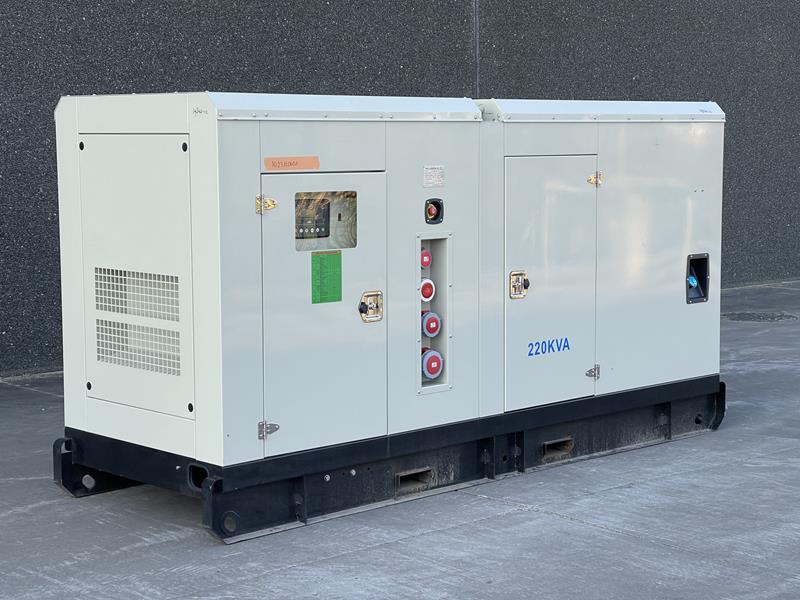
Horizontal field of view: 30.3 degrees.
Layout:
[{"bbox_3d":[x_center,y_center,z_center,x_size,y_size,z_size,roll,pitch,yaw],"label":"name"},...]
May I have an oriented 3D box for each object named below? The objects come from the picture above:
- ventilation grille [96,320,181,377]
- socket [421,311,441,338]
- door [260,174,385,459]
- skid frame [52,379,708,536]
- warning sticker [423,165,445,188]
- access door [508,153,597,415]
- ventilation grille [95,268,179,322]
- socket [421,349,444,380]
[{"bbox_3d":[-1.043,0.186,5.902,0.020,0.175,0.596,-6,9,-43],"label":"ventilation grille"},{"bbox_3d":[0.103,0.098,6.280,0.113,0.121,0.088,-6,9,-43],"label":"socket"},{"bbox_3d":[-0.297,0.043,5.830,0.638,1.082,0.040,-6,9,-43],"label":"door"},{"bbox_3d":[0.112,0.609,7.044,3.301,0.294,1.145,-6,9,-43],"label":"skid frame"},{"bbox_3d":[0.146,-0.515,6.167,0.122,0.095,0.005,-6,9,-43],"label":"warning sticker"},{"bbox_3d":[0.683,-0.087,6.741,0.632,1.132,0.040,-6,9,-43],"label":"access door"},{"bbox_3d":[-1.043,-0.026,5.878,0.020,0.178,0.596,-6,9,-43],"label":"ventilation grille"},{"bbox_3d":[0.106,0.269,6.295,0.127,0.132,0.097,-6,9,-43],"label":"socket"}]

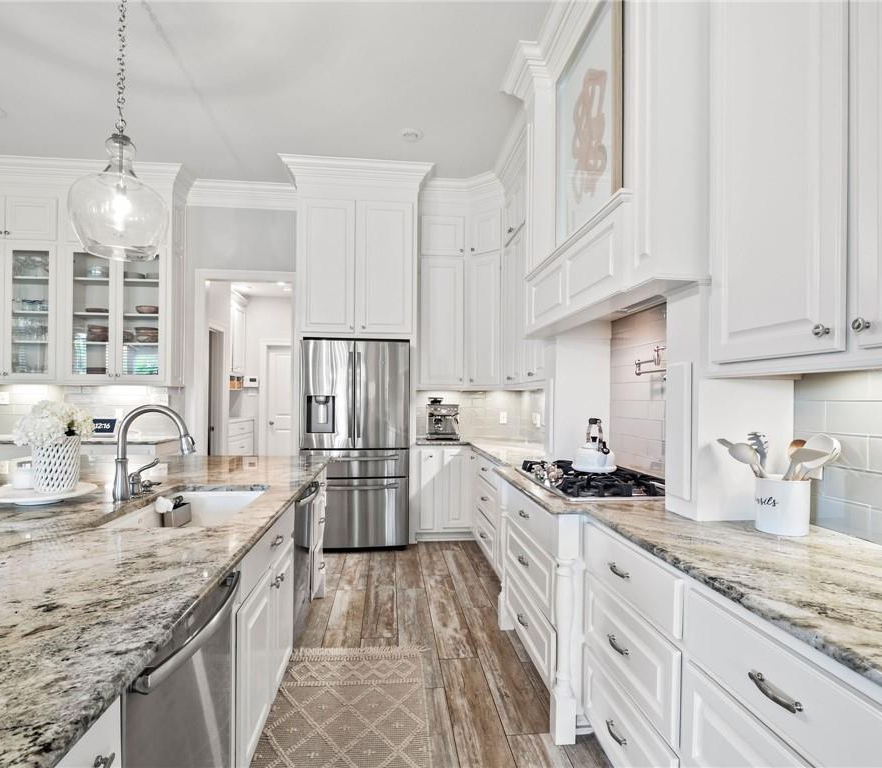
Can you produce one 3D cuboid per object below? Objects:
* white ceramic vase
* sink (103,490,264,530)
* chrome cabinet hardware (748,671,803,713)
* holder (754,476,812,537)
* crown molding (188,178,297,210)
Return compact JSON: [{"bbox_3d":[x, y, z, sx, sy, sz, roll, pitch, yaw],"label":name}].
[{"bbox_3d":[-1.470,0.303,1.811,0.148,0.202,0.148,0,-1,-7],"label":"white ceramic vase"},{"bbox_3d":[-0.960,0.609,1.854,0.430,0.220,0.700,0,-1,-6],"label":"sink"},{"bbox_3d":[0.659,0.612,0.942,0.030,0.019,0.116,0,-1,-7],"label":"chrome cabinet hardware"},{"bbox_3d":[1.101,0.387,1.525,0.142,0.168,0.142,0,-1,-6],"label":"holder"},{"bbox_3d":[-1.861,-1.795,4.526,1.100,0.230,0.140,0,-1,-7],"label":"crown molding"}]

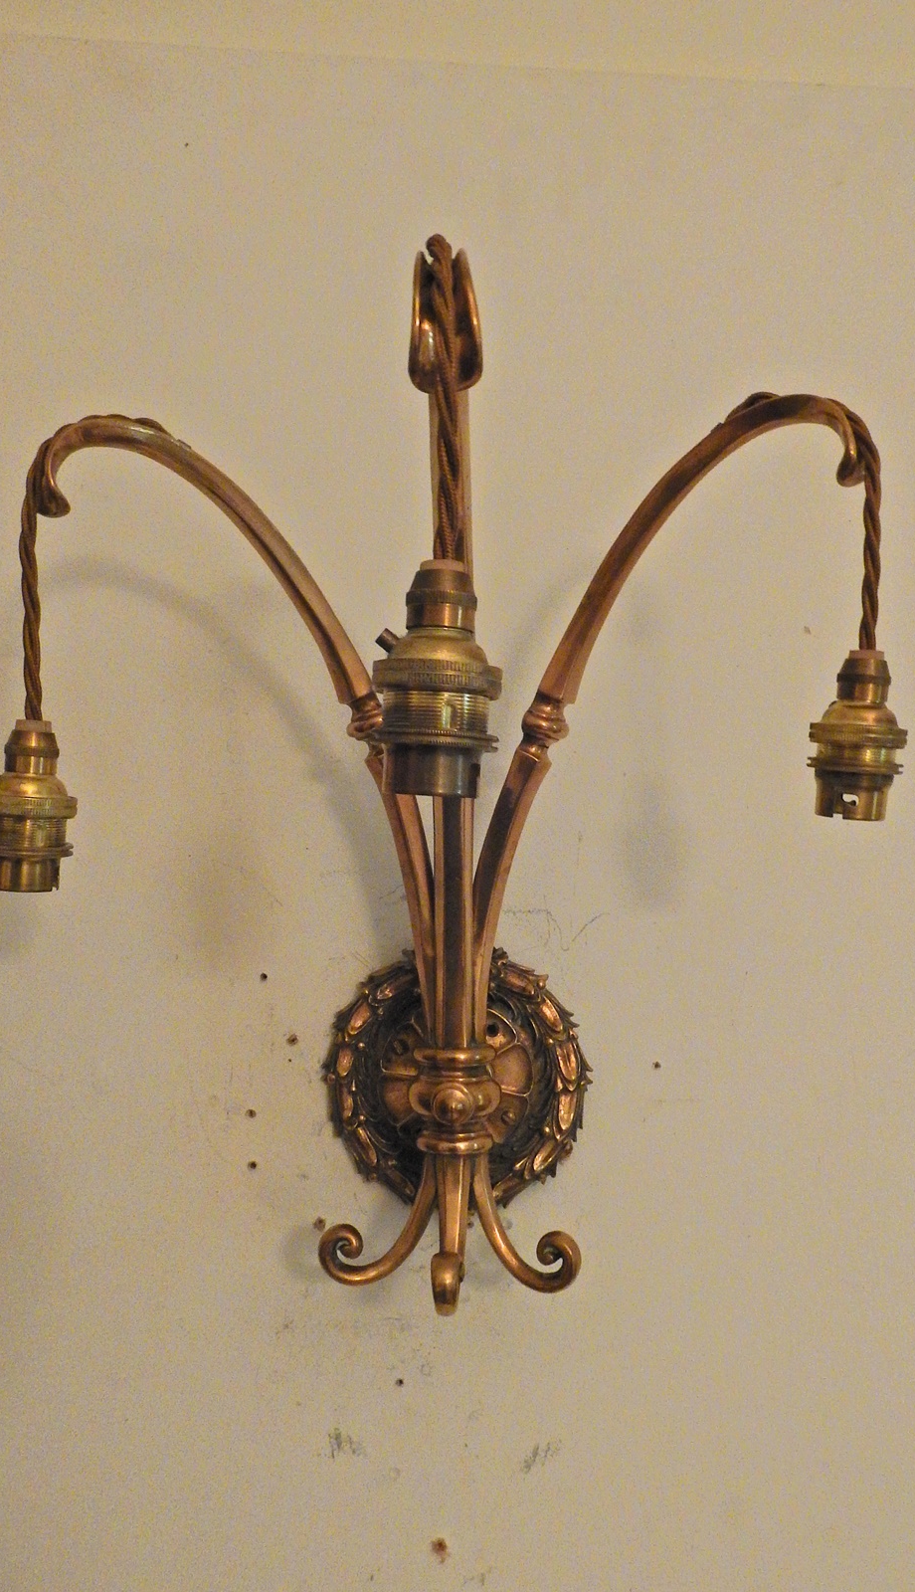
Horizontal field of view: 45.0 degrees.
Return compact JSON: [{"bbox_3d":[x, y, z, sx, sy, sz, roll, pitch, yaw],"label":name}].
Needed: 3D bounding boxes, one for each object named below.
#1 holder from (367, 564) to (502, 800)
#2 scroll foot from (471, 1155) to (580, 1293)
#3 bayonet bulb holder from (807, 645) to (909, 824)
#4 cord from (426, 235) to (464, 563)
[{"bbox_3d":[-0.006,-0.031,0.297,0.035,0.063,0.035,3,2,0],"label":"holder"},{"bbox_3d":[0.027,0.173,0.447,0.045,0.055,0.011,4,2,17],"label":"scroll foot"},{"bbox_3d":[0.151,-0.023,0.416,0.035,0.063,0.035,5,2,0],"label":"bayonet bulb holder"},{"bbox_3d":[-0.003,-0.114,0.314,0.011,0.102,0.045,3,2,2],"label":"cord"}]

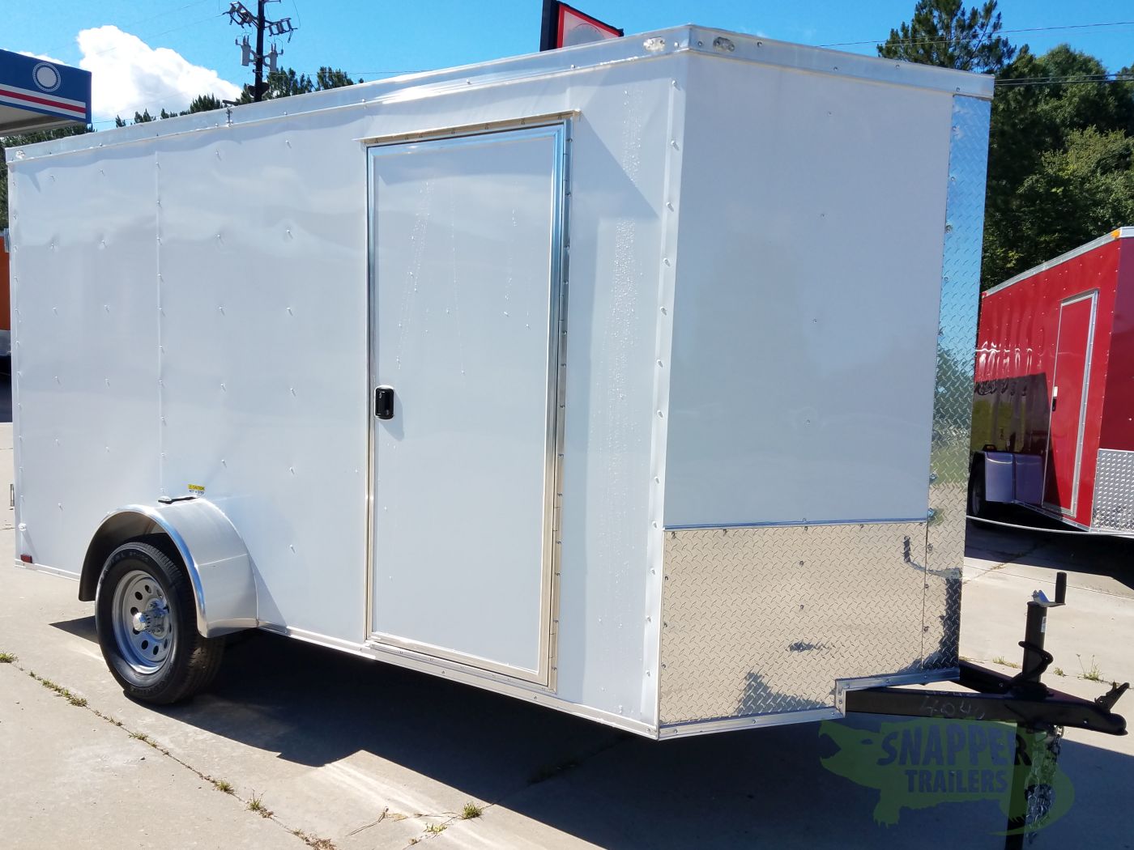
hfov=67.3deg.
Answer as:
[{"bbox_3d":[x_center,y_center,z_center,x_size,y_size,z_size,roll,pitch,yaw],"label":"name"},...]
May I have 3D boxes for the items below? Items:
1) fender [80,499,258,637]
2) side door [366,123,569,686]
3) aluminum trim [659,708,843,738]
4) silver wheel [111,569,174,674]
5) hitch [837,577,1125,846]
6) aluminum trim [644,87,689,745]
[{"bbox_3d":[-1.698,0.565,3.609,0.850,0.500,0.250,4,5,30],"label":"fender"},{"bbox_3d":[-0.385,-0.058,2.951,0.861,1.863,0.050,4,5,30],"label":"side door"},{"bbox_3d":[0.603,0.948,2.727,0.675,0.048,0.025,0,5,-19],"label":"aluminum trim"},{"bbox_3d":[-1.730,0.814,3.596,0.420,0.420,0.150,4,5,30],"label":"silver wheel"},{"bbox_3d":[1.470,0.996,2.993,0.845,1.040,0.830,4,5,30],"label":"hitch"},{"bbox_3d":[0.295,-0.060,2.564,0.060,1.985,0.030,4,5,30],"label":"aluminum trim"}]

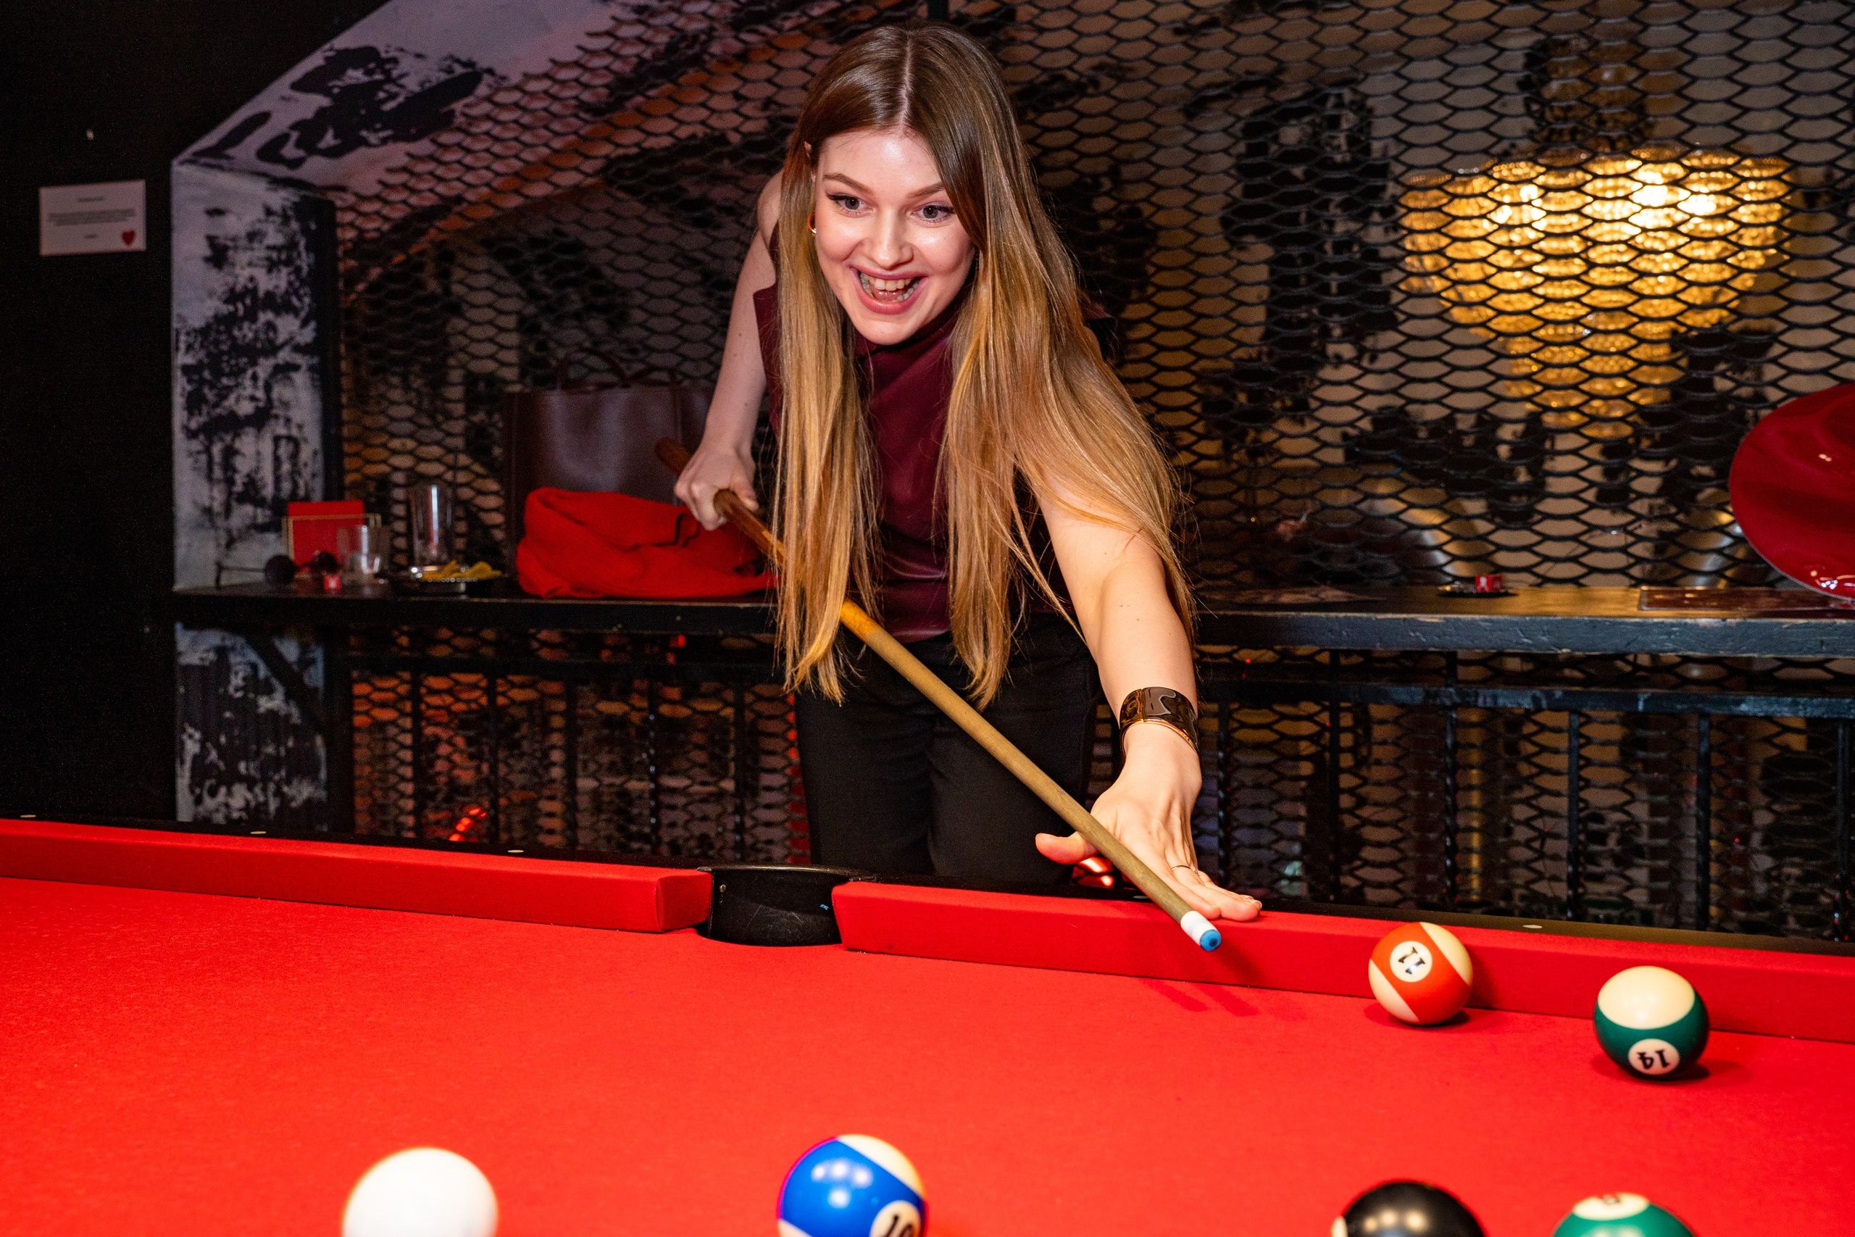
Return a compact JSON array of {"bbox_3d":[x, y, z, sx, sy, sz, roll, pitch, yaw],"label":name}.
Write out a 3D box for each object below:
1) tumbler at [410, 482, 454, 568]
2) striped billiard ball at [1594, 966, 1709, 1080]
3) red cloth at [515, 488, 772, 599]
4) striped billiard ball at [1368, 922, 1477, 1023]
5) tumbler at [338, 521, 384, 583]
[{"bbox_3d":[-0.817,-0.149,3.060,0.073,0.148,0.073,-1,4,0],"label":"tumbler"},{"bbox_3d":[0.378,0.211,0.967,0.057,0.057,0.057,1,5,20],"label":"striped billiard ball"},{"bbox_3d":[-0.408,-0.113,2.700,0.370,0.155,0.220,1,5,21],"label":"red cloth"},{"bbox_3d":[0.280,0.201,1.052,0.057,0.057,0.057,-1,4,0],"label":"striped billiard ball"},{"bbox_3d":[-0.909,-0.103,2.980,0.078,0.097,0.078,-1,4,0],"label":"tumbler"}]

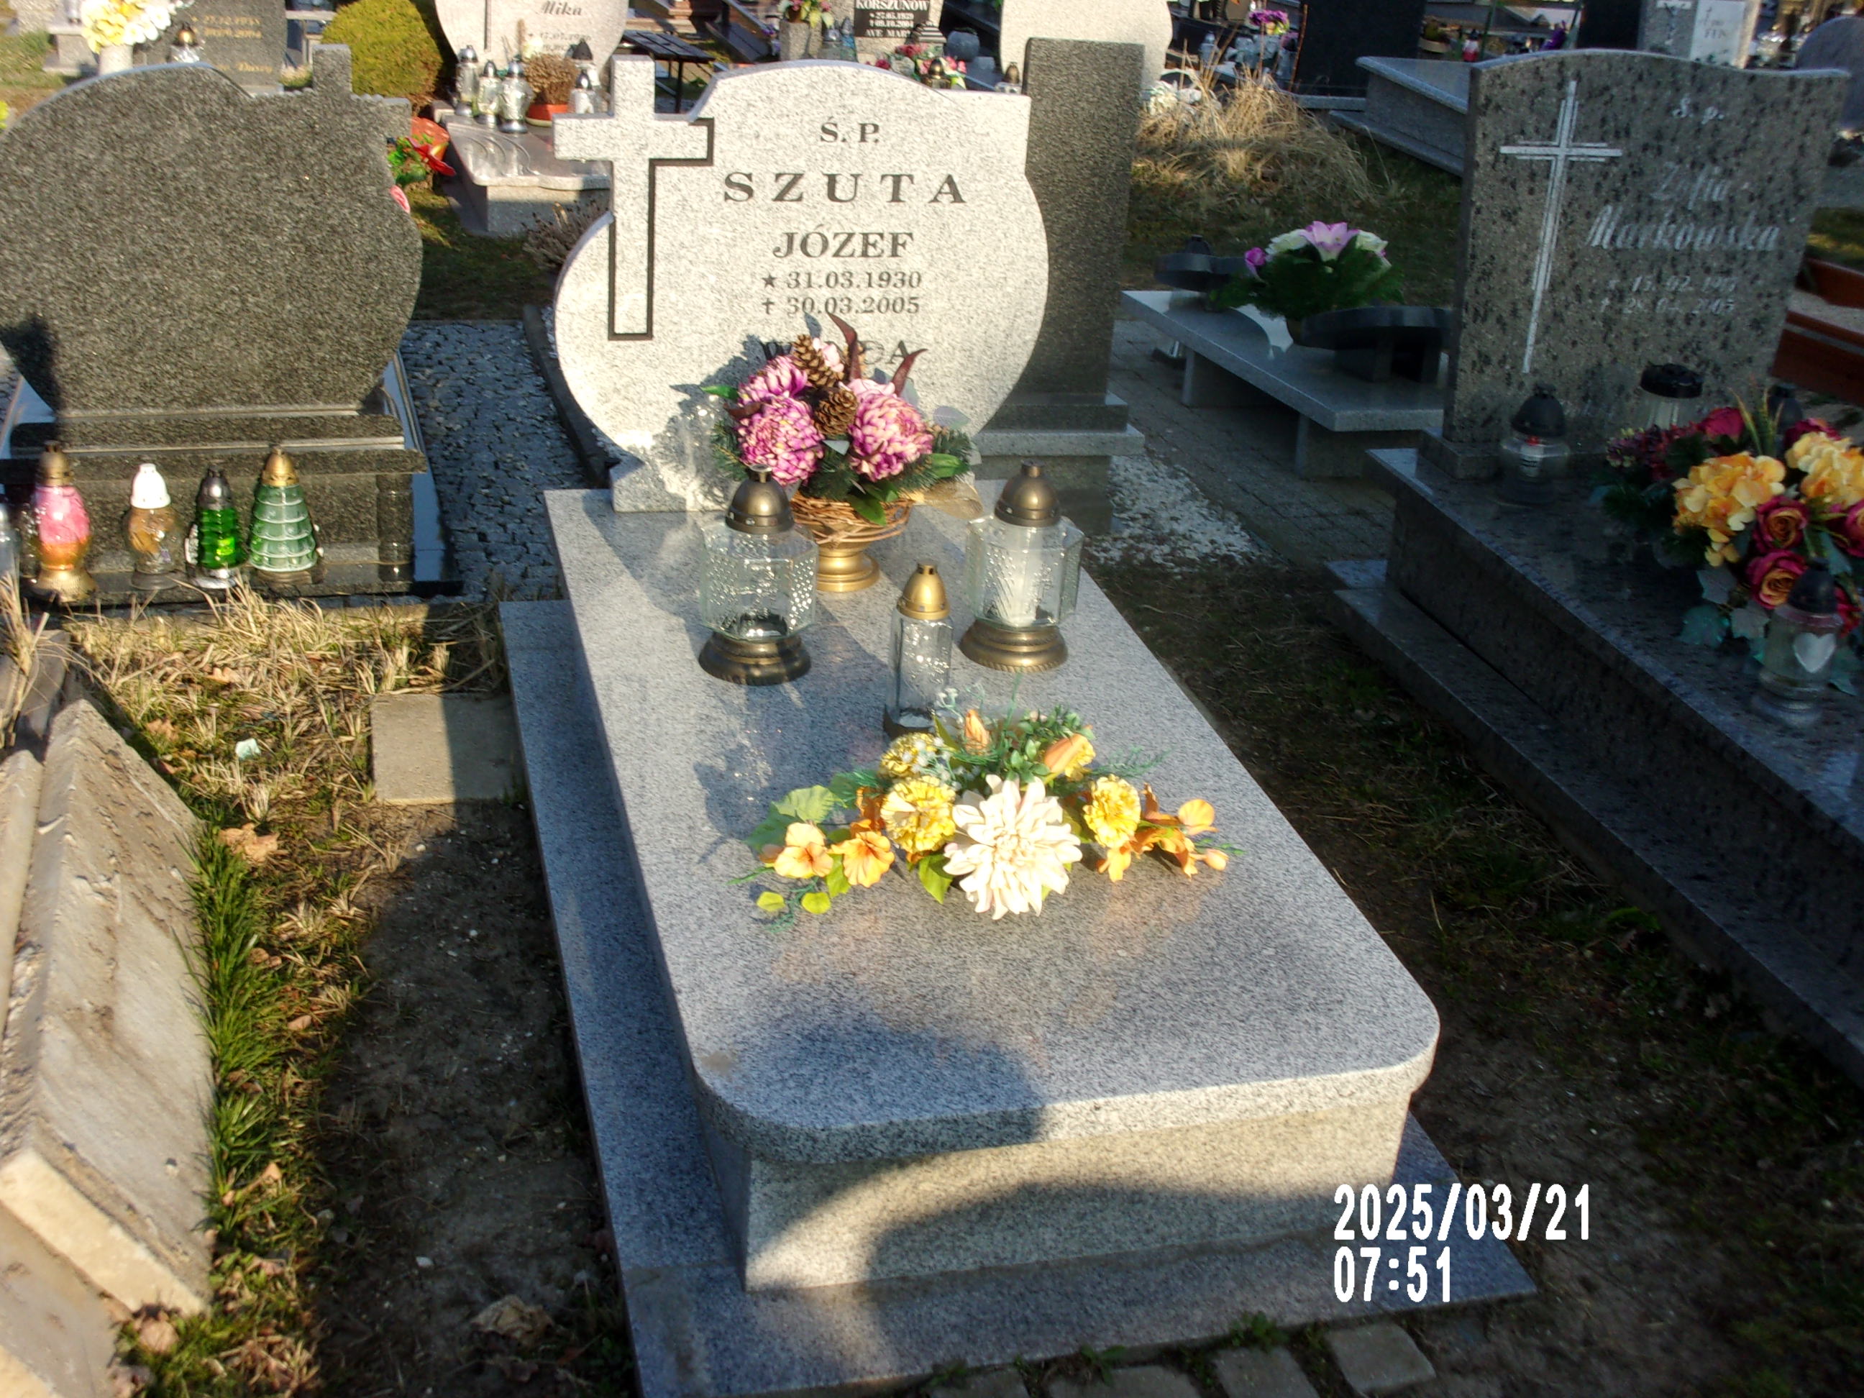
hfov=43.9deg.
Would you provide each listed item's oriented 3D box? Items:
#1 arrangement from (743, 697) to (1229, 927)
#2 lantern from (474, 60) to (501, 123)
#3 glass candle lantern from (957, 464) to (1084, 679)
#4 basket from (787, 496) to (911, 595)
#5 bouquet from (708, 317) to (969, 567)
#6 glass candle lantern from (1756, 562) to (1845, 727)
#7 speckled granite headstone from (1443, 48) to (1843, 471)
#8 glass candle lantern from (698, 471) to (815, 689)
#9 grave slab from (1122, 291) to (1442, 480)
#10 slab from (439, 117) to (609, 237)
[{"bbox_3d":[0.055,0.113,2.671,0.544,0.147,0.320,-3,25,-13],"label":"arrangement"},{"bbox_3d":[-1.387,-1.901,7.240,0.085,0.188,0.085,-3,25,-14],"label":"lantern"},{"bbox_3d":[0.122,-0.195,3.238,0.168,0.278,0.168,-3,25,-14],"label":"glass candle lantern"},{"bbox_3d":[-0.127,-0.240,3.446,0.202,0.132,0.202,-3,25,-13],"label":"basket"},{"bbox_3d":[-0.142,-0.363,3.397,0.364,0.389,0.293,-3,25,-14],"label":"bouquet"},{"bbox_3d":[1.202,-0.085,3.226,0.114,0.219,0.114,4,25,2],"label":"glass candle lantern"},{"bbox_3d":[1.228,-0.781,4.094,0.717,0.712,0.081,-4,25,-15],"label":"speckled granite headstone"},{"bbox_3d":[-0.234,-0.173,3.114,0.160,0.271,0.160,-3,25,-13],"label":"glass candle lantern"},{"bbox_3d":[0.934,-0.706,5.245,0.646,0.202,0.949,-6,26,-19],"label":"grave slab"},{"bbox_3d":[-1.302,-1.799,7.886,0.681,0.186,1.222,-3,25,-13],"label":"slab"}]

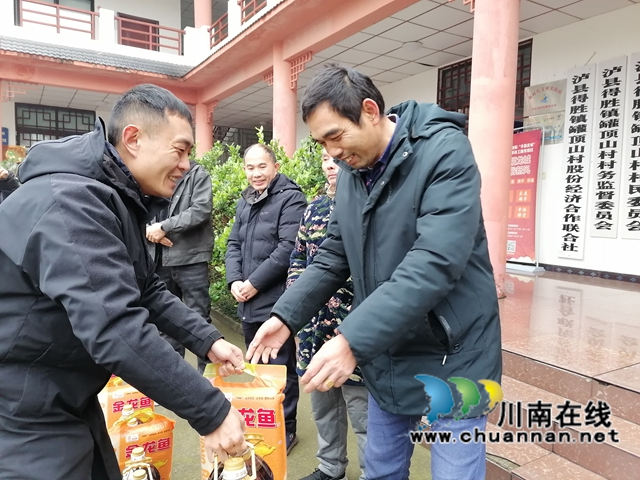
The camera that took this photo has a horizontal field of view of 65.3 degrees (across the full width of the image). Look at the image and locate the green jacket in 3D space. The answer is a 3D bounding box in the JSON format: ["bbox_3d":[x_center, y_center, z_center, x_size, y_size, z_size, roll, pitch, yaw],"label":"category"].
[{"bbox_3d":[0.192,0.024,1.241,0.550,0.810,0.540,-2,5,-34],"label":"green jacket"}]

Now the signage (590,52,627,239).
[{"bbox_3d":[3.483,-1.090,6.014,0.030,2.134,0.316,-3,6,-34],"label":"signage"}]

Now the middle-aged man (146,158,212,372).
[{"bbox_3d":[-0.862,0.261,2.958,0.520,1.750,0.350,3,6,22],"label":"middle-aged man"}]

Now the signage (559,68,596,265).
[{"bbox_3d":[3.268,-0.962,6.345,0.030,2.419,0.349,-3,6,-34],"label":"signage"}]

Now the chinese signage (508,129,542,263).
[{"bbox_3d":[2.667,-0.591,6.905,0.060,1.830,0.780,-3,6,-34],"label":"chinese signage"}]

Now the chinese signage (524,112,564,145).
[{"bbox_3d":[3.003,-1.470,6.715,0.020,0.418,0.603,-3,6,-34],"label":"chinese signage"}]

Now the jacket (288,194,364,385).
[{"bbox_3d":[0.108,0.211,2.390,0.500,0.870,0.310,4,6,30],"label":"jacket"}]

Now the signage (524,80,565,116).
[{"bbox_3d":[3.012,-1.887,6.672,0.020,0.393,0.605,-3,6,-34],"label":"signage"}]

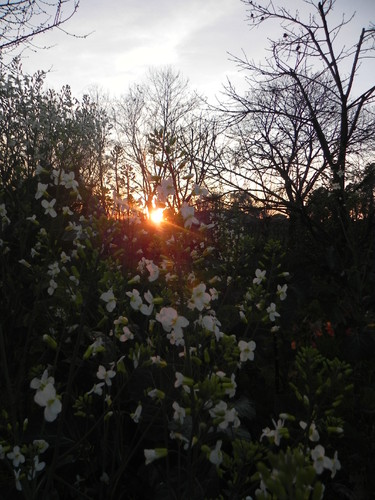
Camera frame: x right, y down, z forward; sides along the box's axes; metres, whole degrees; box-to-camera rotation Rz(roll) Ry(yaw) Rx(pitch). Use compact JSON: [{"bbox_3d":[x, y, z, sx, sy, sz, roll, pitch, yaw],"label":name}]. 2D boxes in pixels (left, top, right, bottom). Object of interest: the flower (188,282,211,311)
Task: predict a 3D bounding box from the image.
[{"bbox_3d":[0.013,0.050,0.403,0.025,0.029,0.015,-1,5,-9],"label":"flower"}]

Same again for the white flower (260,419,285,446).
[{"bbox_3d":[0.091,0.196,0.403,0.022,0.029,0.026,-3,6,-30],"label":"white flower"}]

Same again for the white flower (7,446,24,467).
[{"bbox_3d":[-0.243,0.292,0.531,0.026,0.029,0.013,0,5,-6],"label":"white flower"}]

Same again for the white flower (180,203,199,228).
[{"bbox_3d":[0.002,-0.038,0.419,0.025,0.029,0.016,-2,5,-20],"label":"white flower"}]

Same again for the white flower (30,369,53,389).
[{"bbox_3d":[-0.162,0.147,0.419,0.027,0.028,0.016,1,5,12],"label":"white flower"}]

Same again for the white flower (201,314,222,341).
[{"bbox_3d":[0.027,0.086,0.419,0.026,0.029,0.017,-4,6,-38],"label":"white flower"}]

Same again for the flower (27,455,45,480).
[{"bbox_3d":[-0.170,0.243,0.419,0.016,0.029,0.025,4,6,41],"label":"flower"}]

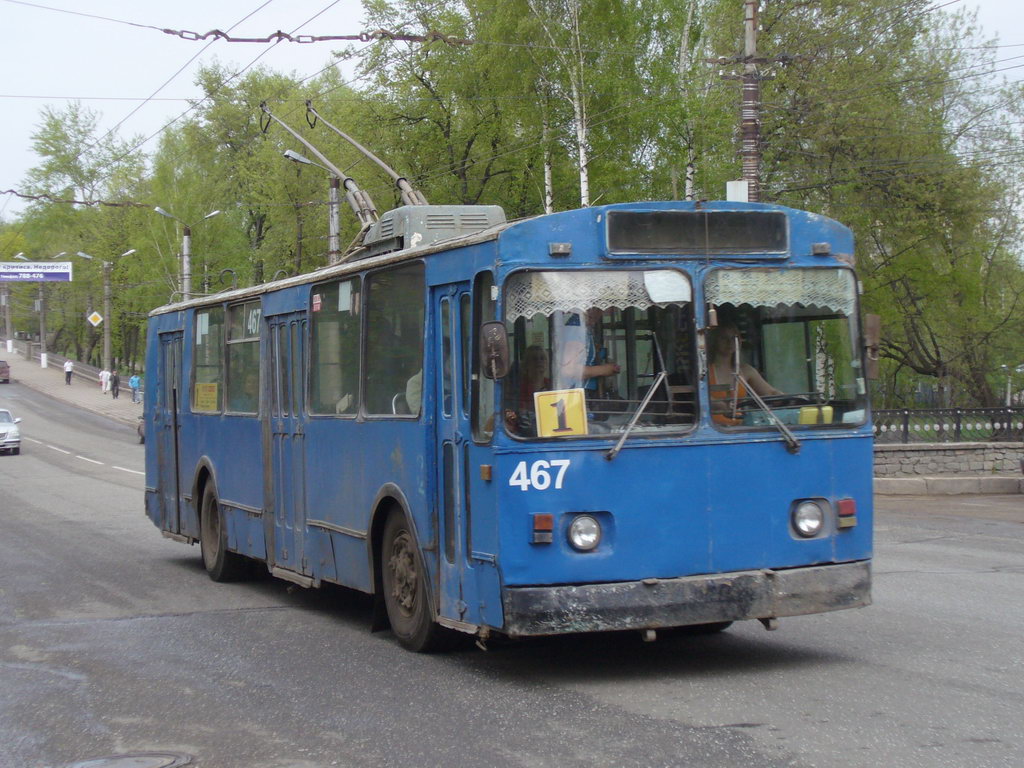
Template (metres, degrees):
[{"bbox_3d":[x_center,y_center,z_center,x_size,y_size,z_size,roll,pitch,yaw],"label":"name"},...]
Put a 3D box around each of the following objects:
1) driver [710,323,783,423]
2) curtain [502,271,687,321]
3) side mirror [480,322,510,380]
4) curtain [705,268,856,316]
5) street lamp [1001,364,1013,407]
[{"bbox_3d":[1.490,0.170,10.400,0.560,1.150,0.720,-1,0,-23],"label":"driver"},{"bbox_3d":[0.499,-0.511,9.220,1.180,0.290,0.080,-1,0,-18],"label":"curtain"},{"bbox_3d":[-0.092,-0.189,8.900,0.175,0.330,0.080,-2,0,7],"label":"side mirror"},{"bbox_3d":[1.633,-0.556,9.700,1.080,0.290,0.080,-1,0,-28],"label":"curtain"},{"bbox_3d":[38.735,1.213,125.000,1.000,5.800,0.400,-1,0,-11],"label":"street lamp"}]

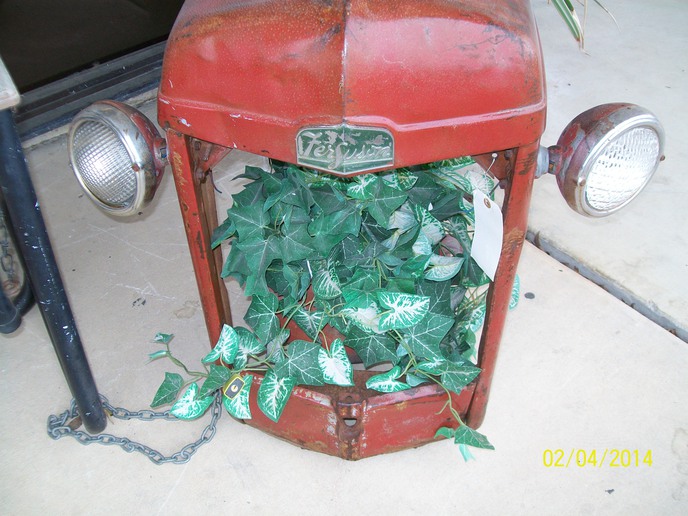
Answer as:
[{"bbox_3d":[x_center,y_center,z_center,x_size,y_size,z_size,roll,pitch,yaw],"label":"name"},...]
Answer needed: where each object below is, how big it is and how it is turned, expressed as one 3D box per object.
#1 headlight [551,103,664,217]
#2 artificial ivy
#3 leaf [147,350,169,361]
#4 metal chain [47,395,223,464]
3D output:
[{"bbox_3d":[0.323,-0.129,0.912,0.143,0.143,0.103,-21,42,-20],"label":"headlight"},{"bbox_3d":[-0.024,0.055,1.212,0.620,0.520,0.400,1,44,2],"label":"artificial ivy"},{"bbox_3d":[-0.319,0.167,1.223,0.037,0.015,0.022,-17,46,-16],"label":"leaf"},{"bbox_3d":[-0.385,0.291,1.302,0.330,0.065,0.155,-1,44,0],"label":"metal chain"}]

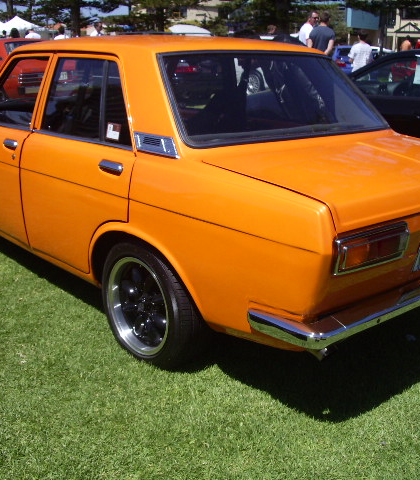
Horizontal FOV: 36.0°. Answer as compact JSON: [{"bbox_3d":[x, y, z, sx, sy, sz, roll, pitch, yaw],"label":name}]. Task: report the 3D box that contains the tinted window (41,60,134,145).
[{"bbox_3d":[-0.511,-0.611,2.831,0.060,0.370,0.760,15,3,-45],"label":"tinted window"}]

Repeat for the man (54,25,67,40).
[{"bbox_3d":[-3.753,-4.453,16.300,0.480,1.760,0.300,0,17,-6],"label":"man"}]

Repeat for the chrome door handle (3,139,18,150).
[{"bbox_3d":[-1.000,-0.489,3.241,0.042,0.050,0.145,-13,22,-41],"label":"chrome door handle"}]

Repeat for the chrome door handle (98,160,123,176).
[{"bbox_3d":[-0.414,-0.305,2.734,0.040,0.052,0.150,-13,22,-41],"label":"chrome door handle"}]

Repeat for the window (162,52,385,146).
[{"bbox_3d":[0.335,-0.686,2.990,1.320,0.470,0.090,-13,-22,-41],"label":"window"}]

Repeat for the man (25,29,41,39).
[{"bbox_3d":[-4.718,-4.694,17.200,0.500,1.680,0.360,-6,18,-24],"label":"man"}]

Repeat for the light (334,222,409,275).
[{"bbox_3d":[0.525,0.023,2.118,0.360,0.135,0.070,-13,22,-41],"label":"light"}]

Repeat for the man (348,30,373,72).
[{"bbox_3d":[3.209,-3.619,14.049,0.500,1.740,0.330,4,17,7],"label":"man"}]

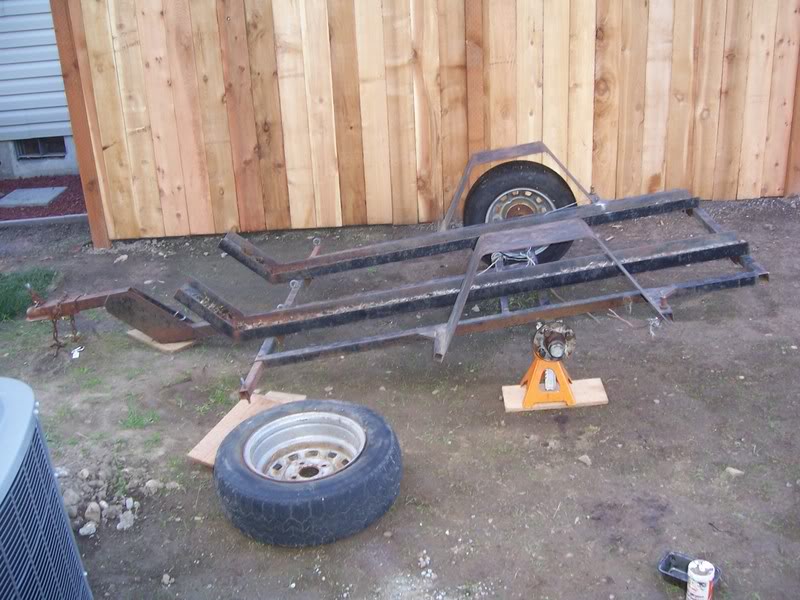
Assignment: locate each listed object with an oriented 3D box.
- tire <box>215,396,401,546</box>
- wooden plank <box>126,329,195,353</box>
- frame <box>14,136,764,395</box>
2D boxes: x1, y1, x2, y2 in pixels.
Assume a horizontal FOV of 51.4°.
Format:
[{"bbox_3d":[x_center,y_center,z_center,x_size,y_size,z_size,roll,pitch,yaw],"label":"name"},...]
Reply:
[{"bbox_3d":[-0.281,0.518,2.578,0.561,0.173,0.561,-4,24,0],"label":"tire"},{"bbox_3d":[-1.019,0.158,3.621,0.303,0.022,0.165,15,29,36],"label":"wooden plank"},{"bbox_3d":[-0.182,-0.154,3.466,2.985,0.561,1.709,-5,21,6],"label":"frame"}]

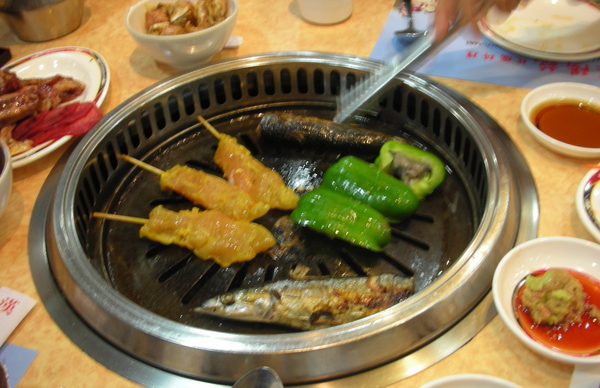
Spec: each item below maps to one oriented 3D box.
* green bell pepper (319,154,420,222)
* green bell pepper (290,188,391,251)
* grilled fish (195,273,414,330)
[{"bbox_3d":[0.058,-0.010,0.503,0.085,0.025,0.042,29,52,31],"label":"green bell pepper"},{"bbox_3d":[0.034,0.014,0.480,0.082,0.023,0.039,21,48,25],"label":"green bell pepper"},{"bbox_3d":[0.002,0.076,0.416,0.151,0.023,0.041,-3,42,2],"label":"grilled fish"}]

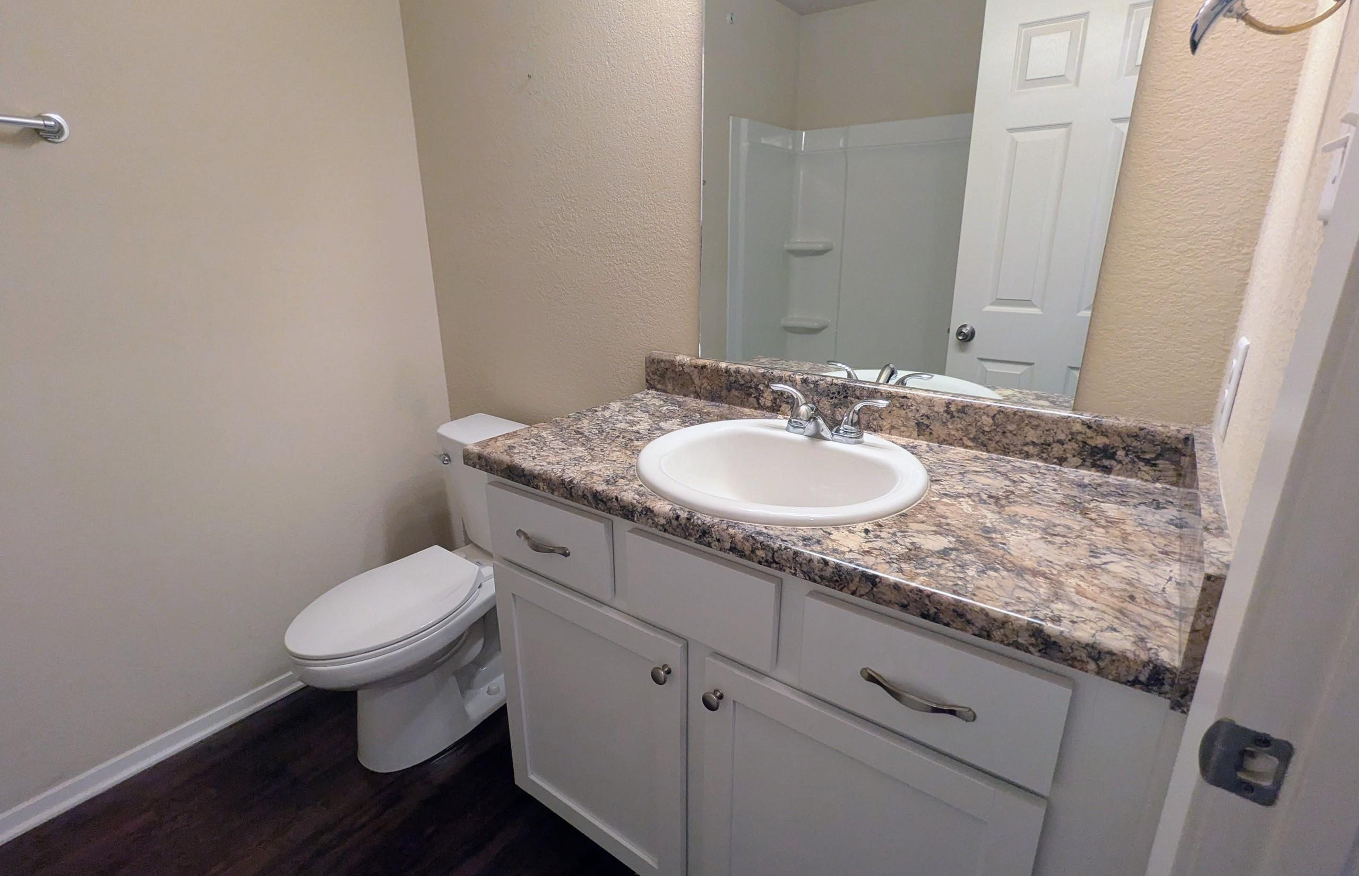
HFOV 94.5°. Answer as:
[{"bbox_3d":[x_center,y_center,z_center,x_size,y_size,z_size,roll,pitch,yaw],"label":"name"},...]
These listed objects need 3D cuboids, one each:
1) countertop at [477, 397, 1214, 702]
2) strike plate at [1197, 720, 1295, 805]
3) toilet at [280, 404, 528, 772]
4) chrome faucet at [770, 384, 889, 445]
[{"bbox_3d":[0.185,0.060,1.044,1.050,0.040,0.529,13,22,35],"label":"countertop"},{"bbox_3d":[0.408,0.231,0.453,0.047,0.057,0.010,13,22,35],"label":"strike plate"},{"bbox_3d":[-0.656,0.412,1.693,0.437,0.754,0.719,13,22,35],"label":"toilet"},{"bbox_3d":[0.246,-0.037,1.105,0.229,0.084,0.136,13,22,35],"label":"chrome faucet"}]

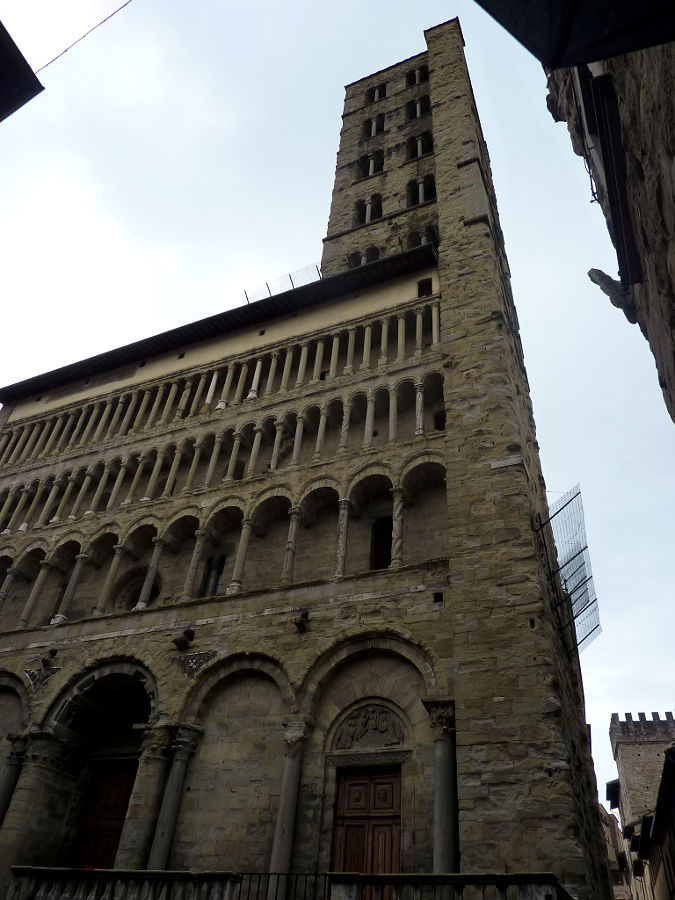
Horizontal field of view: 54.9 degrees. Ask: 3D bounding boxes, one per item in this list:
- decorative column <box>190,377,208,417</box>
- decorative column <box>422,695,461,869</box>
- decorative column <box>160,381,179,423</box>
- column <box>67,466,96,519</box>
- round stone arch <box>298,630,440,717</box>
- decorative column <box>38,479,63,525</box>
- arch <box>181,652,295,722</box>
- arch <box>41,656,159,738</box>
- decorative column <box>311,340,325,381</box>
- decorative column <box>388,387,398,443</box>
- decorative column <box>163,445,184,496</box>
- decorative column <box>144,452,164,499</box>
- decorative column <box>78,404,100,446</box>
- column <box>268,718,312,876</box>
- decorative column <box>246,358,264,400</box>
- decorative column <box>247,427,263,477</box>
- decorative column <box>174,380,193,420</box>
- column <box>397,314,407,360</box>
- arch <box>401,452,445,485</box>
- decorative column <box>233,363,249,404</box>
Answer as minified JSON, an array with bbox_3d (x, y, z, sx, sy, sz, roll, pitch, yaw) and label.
[{"bbox_3d":[-6.130,-2.361,28.773,0.320,2.601,0.320,-13,-44,21],"label":"decorative column"},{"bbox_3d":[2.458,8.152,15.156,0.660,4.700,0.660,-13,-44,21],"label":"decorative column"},{"bbox_3d":[-8.100,-2.287,31.220,0.360,2.775,0.360,-13,-44,20],"label":"decorative column"},{"bbox_3d":[-10.799,1.779,27.551,0.360,2.781,0.360,-13,-46,20],"label":"column"},{"bbox_3d":[0.973,6.244,18.312,4.052,2.233,0.600,-13,-44,20],"label":"round stone arch"},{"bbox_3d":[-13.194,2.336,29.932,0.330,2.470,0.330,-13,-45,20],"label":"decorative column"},{"bbox_3d":[-2.746,7.043,19.338,3.824,1.958,0.600,-13,-45,20],"label":"arch"},{"bbox_3d":[-6.938,7.776,20.545,4.667,2.234,1.000,-13,-44,21],"label":"arch"},{"bbox_3d":[-0.862,-3.921,28.352,0.320,2.350,0.320,-13,-45,20],"label":"decorative column"},{"bbox_3d":[2.098,-1.393,24.390,0.390,2.909,0.390,3,-41,2],"label":"decorative column"},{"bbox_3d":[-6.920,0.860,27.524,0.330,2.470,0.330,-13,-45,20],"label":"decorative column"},{"bbox_3d":[-8.257,1.127,29.382,0.360,2.610,0.360,-13,-43,21],"label":"decorative column"},{"bbox_3d":[-11.809,-1.187,31.134,0.320,2.601,0.320,-13,-44,21],"label":"decorative column"},{"bbox_3d":[-1.193,8.527,14.922,0.700,4.662,0.700,-13,-46,20],"label":"column"},{"bbox_3d":[-3.696,-3.266,29.515,0.360,2.801,0.360,-13,-44,20],"label":"decorative column"},{"bbox_3d":[-3.350,0.026,26.309,0.390,2.633,0.390,-13,-44,20],"label":"decorative column"},{"bbox_3d":[-7.628,-2.475,32.243,0.370,2.490,0.370,-13,-43,21],"label":"decorative column"},{"bbox_3d":[2.648,-4.689,26.894,0.350,2.844,0.350,-13,-44,21],"label":"column"},{"bbox_3d":[2.699,0.569,20.605,1.615,1.241,0.500,-13,-46,20],"label":"arch"},{"bbox_3d":[-4.140,-2.906,28.131,0.320,2.661,0.320,-13,-46,20],"label":"decorative column"}]

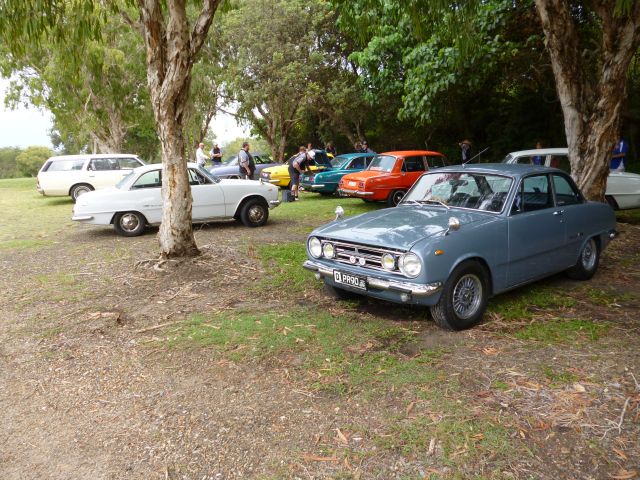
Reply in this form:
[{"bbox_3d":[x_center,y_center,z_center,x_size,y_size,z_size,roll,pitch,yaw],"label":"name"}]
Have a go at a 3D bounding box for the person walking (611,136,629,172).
[{"bbox_3d":[6.749,-1.586,11.853,0.420,1.760,0.500,-2,10,-9],"label":"person walking"}]

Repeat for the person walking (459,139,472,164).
[{"bbox_3d":[4.808,-2.457,17.152,0.350,1.740,0.500,-4,11,-17],"label":"person walking"}]

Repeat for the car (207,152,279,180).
[{"bbox_3d":[-2.728,-2.810,20.909,4.080,1.340,1.530,-6,11,-26],"label":"car"}]

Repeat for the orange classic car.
[{"bbox_3d":[2.497,-1.622,13.596,4.000,1.390,1.500,-7,12,-29],"label":"orange classic car"}]

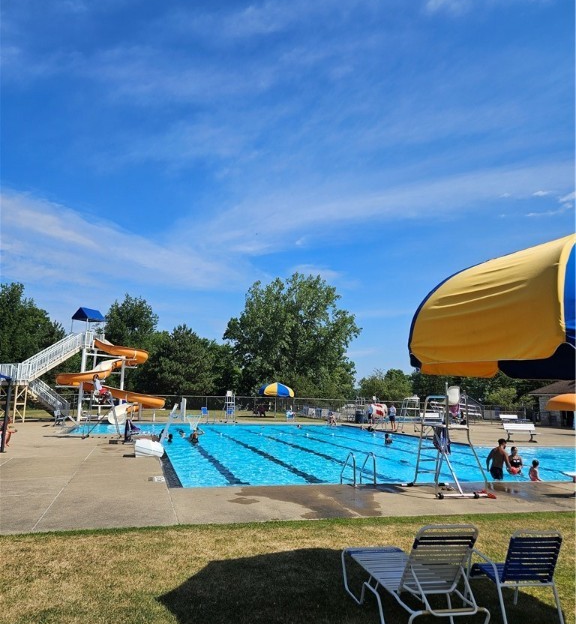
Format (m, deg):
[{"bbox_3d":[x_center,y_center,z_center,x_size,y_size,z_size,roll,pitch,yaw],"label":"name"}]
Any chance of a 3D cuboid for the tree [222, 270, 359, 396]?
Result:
[{"bbox_3d":[0.650,4.647,69.176,17.600,17.600,16.500,1,-9,0],"label":"tree"}]

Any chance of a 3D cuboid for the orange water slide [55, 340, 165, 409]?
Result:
[{"bbox_3d":[-13.107,4.843,38.278,7.600,5.700,5.000,4,-10,-16],"label":"orange water slide"}]

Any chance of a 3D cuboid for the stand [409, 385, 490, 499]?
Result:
[{"bbox_3d":[3.558,2.875,11.806,1.220,2.410,1.580,4,-10,-14],"label":"stand"}]

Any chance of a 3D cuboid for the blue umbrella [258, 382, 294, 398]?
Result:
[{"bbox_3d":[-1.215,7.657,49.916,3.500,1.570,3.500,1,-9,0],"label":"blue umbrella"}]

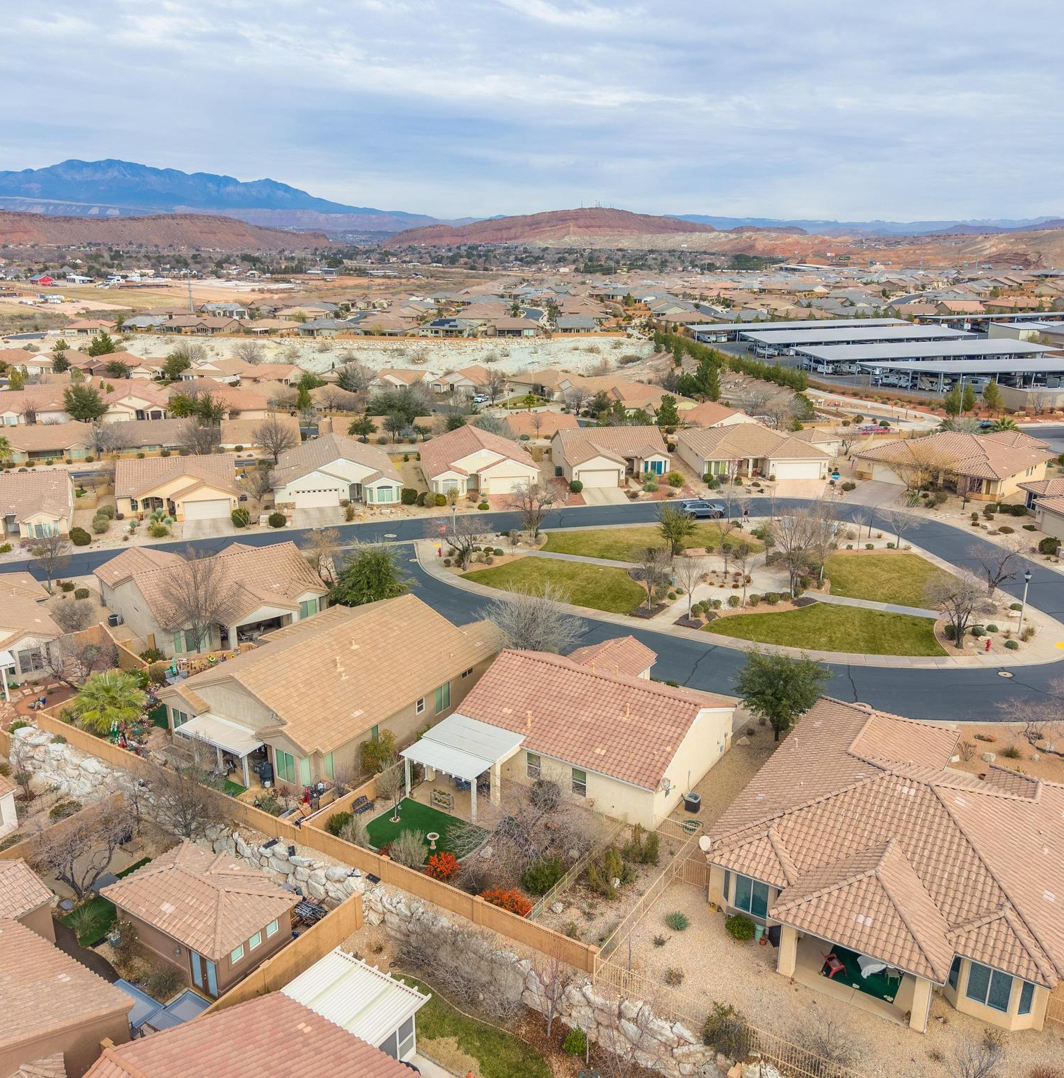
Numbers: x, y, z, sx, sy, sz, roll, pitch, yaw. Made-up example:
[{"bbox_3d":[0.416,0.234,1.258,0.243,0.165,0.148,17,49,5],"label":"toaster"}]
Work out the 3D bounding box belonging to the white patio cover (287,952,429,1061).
[{"bbox_3d":[-6.884,18.821,39.375,4.980,2.300,3.250,11,20,32],"label":"white patio cover"}]

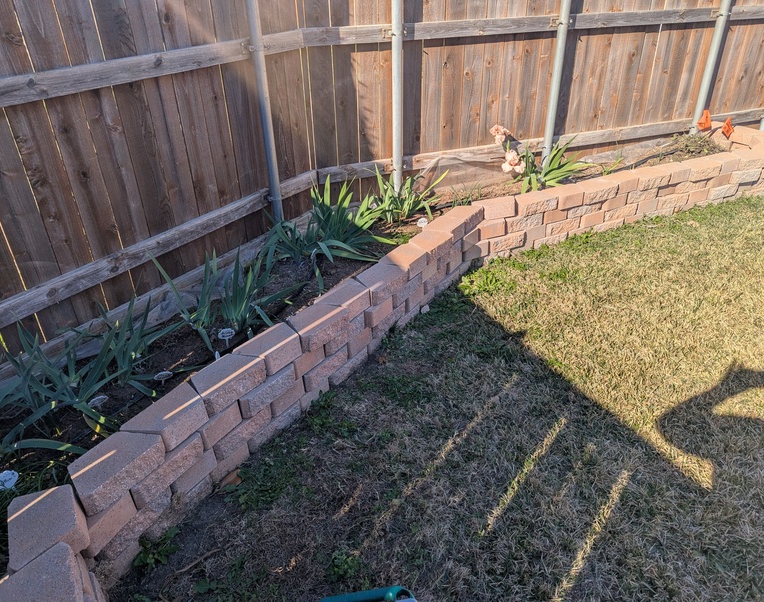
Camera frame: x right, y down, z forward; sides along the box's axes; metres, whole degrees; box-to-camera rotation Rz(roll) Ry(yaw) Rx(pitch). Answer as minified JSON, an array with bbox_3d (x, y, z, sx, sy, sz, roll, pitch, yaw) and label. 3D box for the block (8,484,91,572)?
[{"bbox_3d":[-0.955,0.662,1.589,0.150,0.096,0.288,-19,34,-27],"label":"block"}]

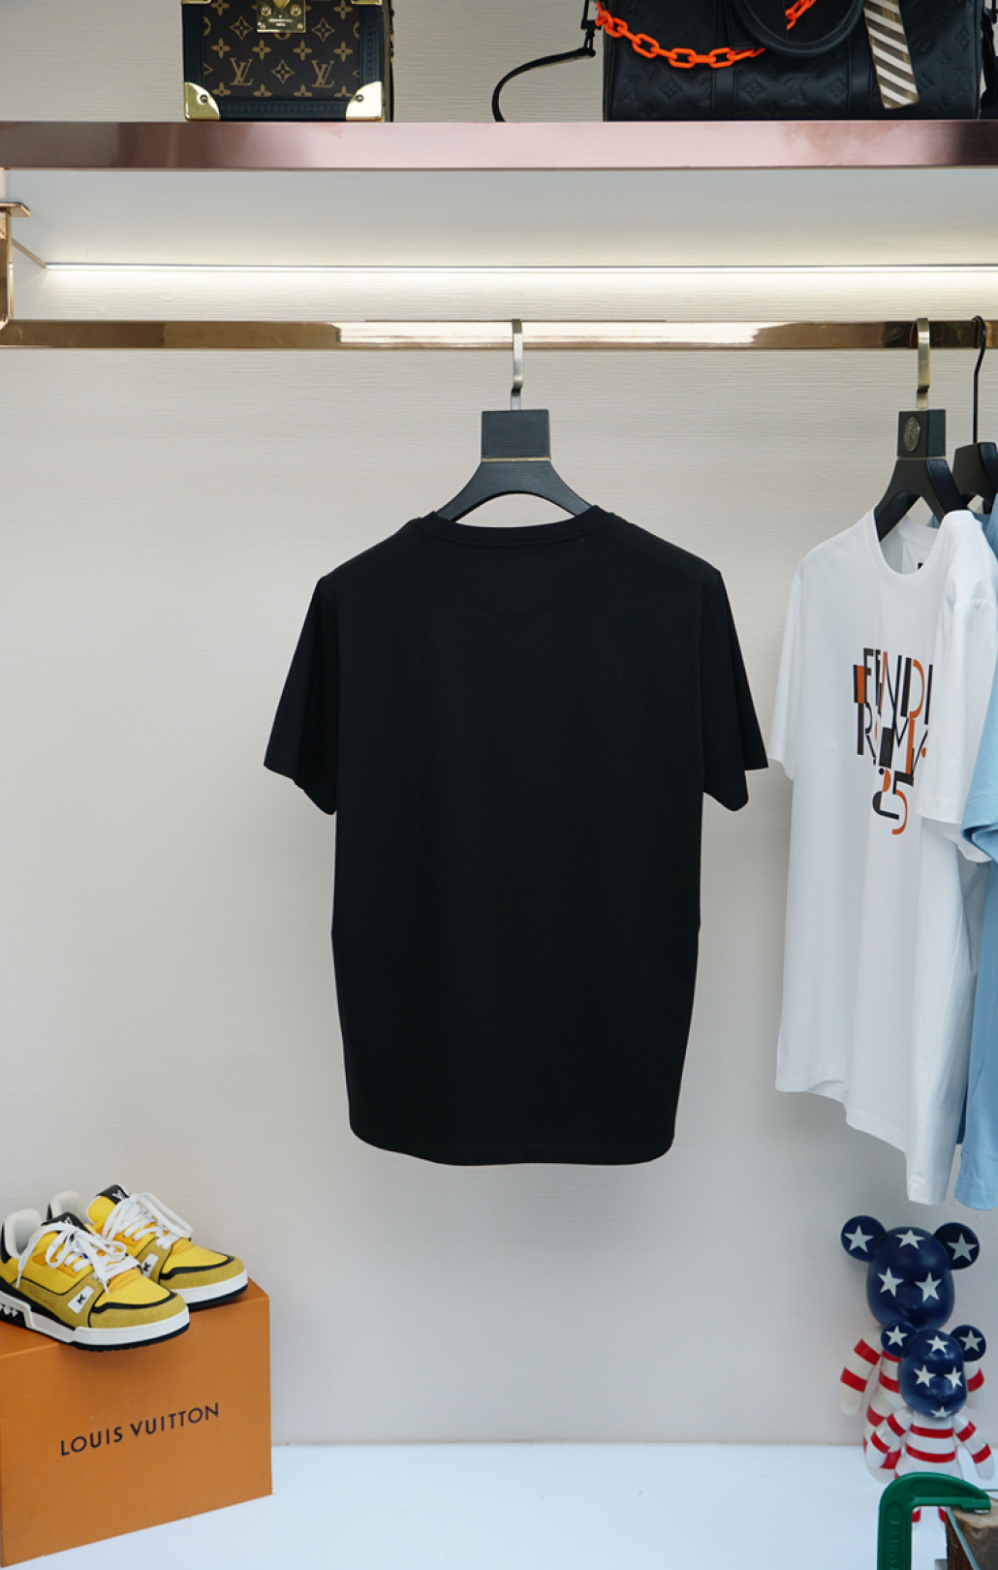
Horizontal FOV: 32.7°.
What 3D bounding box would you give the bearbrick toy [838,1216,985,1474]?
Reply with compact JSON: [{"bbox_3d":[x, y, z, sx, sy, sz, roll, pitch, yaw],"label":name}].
[{"bbox_3d":[0.541,0.737,2.225,0.193,0.358,0.135,1,6,9],"label":"bearbrick toy"}]

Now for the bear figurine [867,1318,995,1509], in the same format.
[{"bbox_3d":[0.536,0.795,2.112,0.164,0.268,0.105,0,6,1],"label":"bear figurine"}]

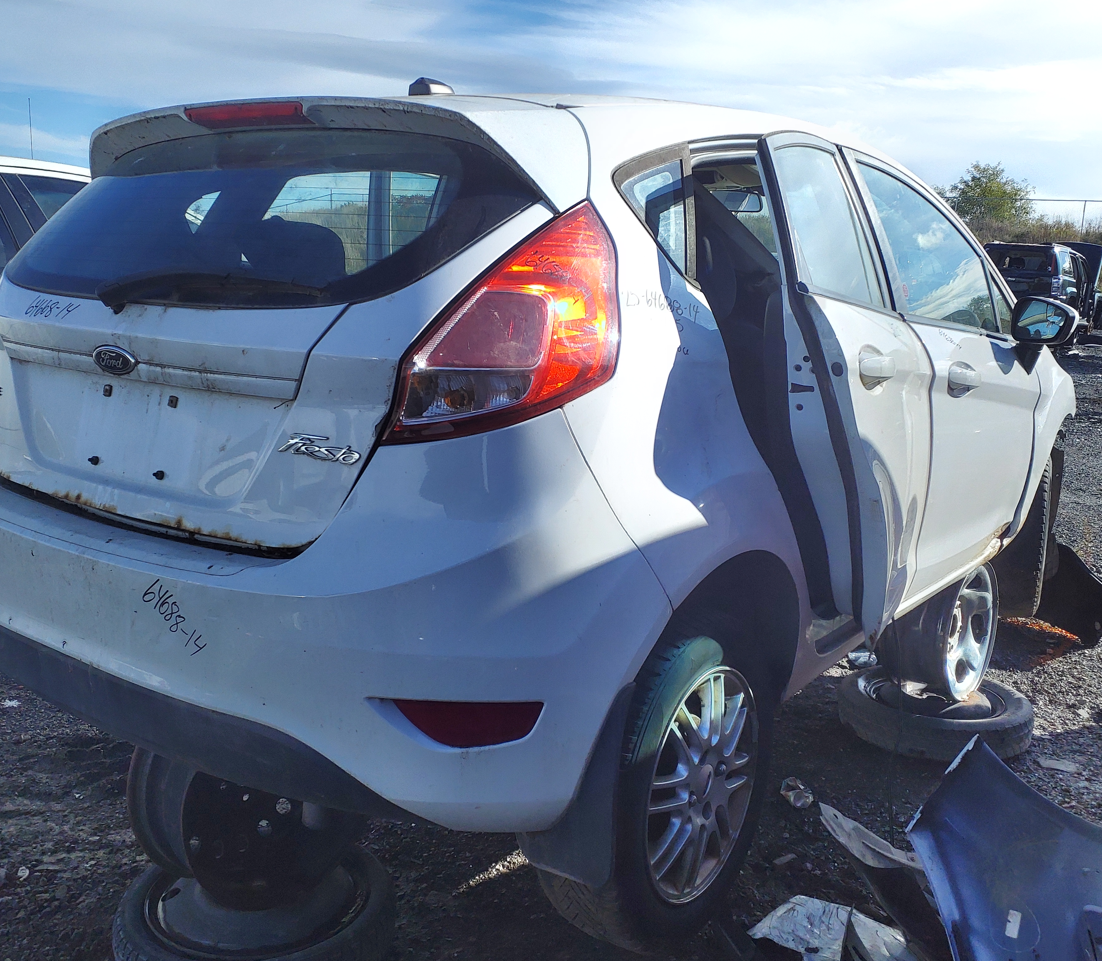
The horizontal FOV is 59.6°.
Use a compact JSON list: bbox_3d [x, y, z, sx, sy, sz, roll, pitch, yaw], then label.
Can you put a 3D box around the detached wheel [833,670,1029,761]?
[{"bbox_3d":[1.227,0.738,3.114,0.600,0.150,0.600,1,10,0],"label":"detached wheel"}]

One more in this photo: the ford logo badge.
[{"bbox_3d":[-0.686,-0.190,1.521,0.118,0.047,0.014,10,14,36],"label":"ford logo badge"}]

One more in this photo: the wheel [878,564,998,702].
[{"bbox_3d":[1.235,0.460,3.044,0.200,0.420,0.420,12,16,41],"label":"wheel"}]

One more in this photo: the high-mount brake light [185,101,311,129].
[{"bbox_3d":[-0.512,-0.627,1.654,0.325,0.045,0.060,10,14,36],"label":"high-mount brake light"}]

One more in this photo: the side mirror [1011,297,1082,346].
[{"bbox_3d":[1.518,-0.483,2.953,0.210,0.155,0.125,12,16,41],"label":"side mirror"}]

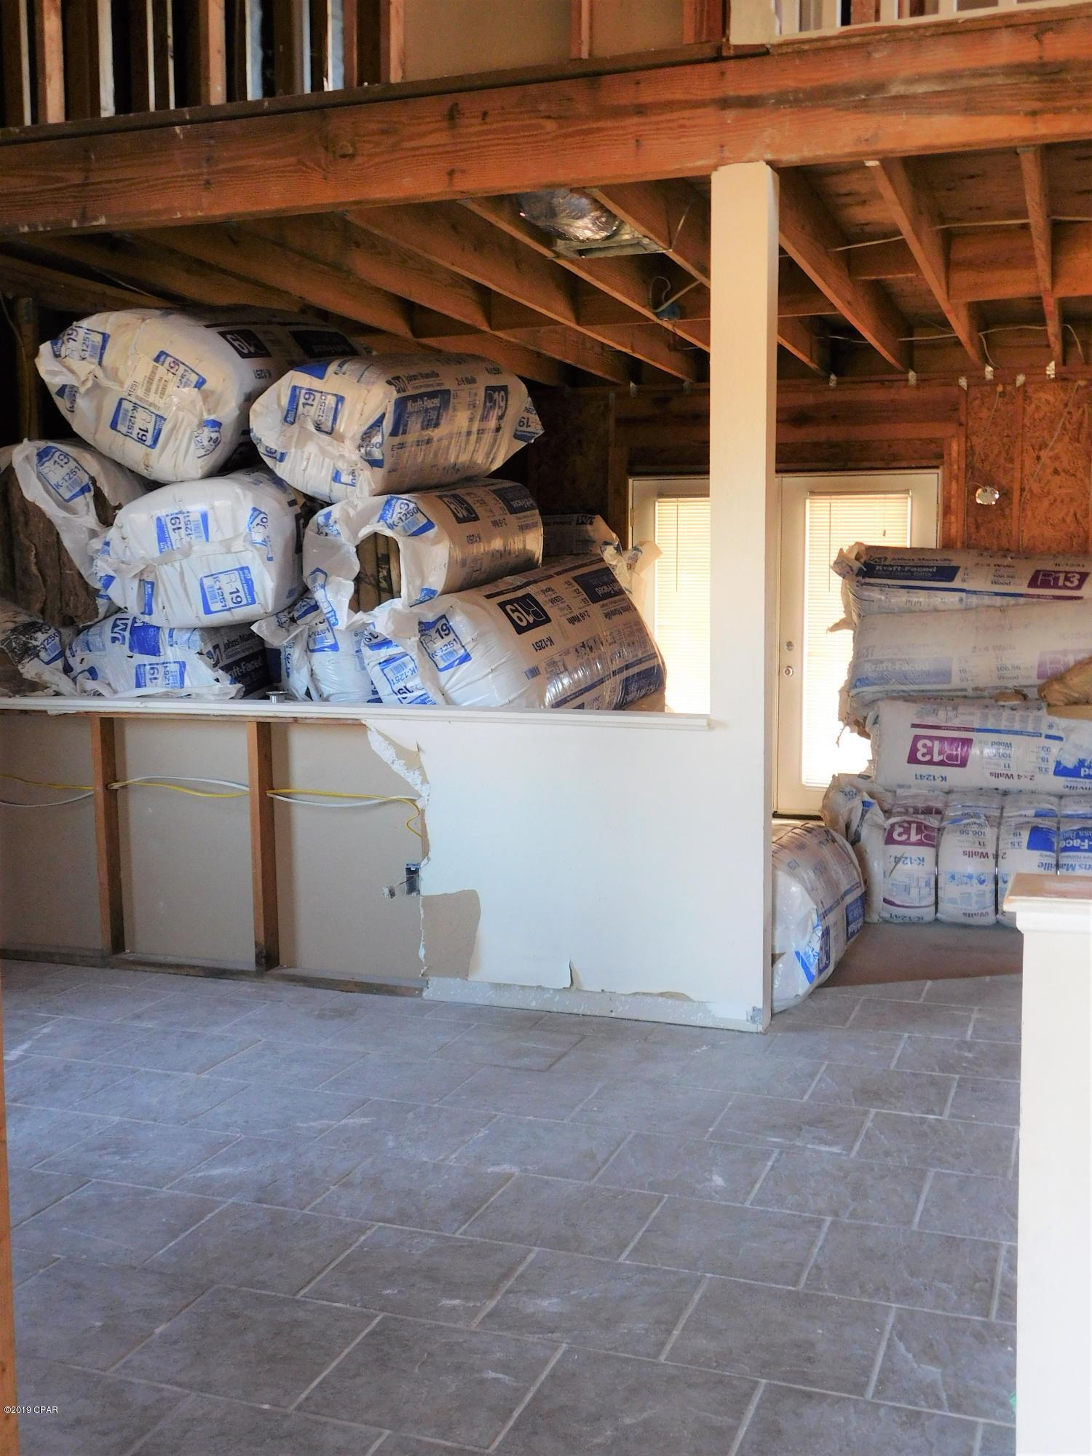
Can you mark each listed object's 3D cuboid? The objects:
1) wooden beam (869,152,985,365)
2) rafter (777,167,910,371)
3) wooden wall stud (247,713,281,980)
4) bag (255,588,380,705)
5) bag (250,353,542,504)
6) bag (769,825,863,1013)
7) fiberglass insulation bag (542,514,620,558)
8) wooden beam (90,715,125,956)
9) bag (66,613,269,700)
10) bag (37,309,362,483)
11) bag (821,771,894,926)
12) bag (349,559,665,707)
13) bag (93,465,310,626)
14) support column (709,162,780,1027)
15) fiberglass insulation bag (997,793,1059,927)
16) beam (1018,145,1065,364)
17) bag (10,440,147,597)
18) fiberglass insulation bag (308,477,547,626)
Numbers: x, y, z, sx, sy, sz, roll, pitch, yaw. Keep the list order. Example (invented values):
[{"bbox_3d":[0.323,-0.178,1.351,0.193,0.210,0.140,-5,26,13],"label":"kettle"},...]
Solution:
[{"bbox_3d":[1.658,-1.918,6.301,0.038,0.265,4.340,2,6,20],"label":"wooden beam"},{"bbox_3d":[1.275,-1.931,6.437,0.038,0.265,4.340,2,6,20],"label":"rafter"},{"bbox_3d":[-0.948,0.395,5.079,0.038,0.835,0.089,2,6,20],"label":"wooden wall stud"},{"bbox_3d":[-0.584,-0.210,5.650,0.550,0.460,1.150,2,6,25],"label":"bag"},{"bbox_3d":[-0.574,-1.162,5.850,0.570,0.470,1.200,-1,12,26],"label":"bag"},{"bbox_3d":[0.763,0.602,5.220,0.560,0.500,1.150,2,5,24],"label":"bag"},{"bbox_3d":[-0.126,-0.749,6.850,0.550,0.460,1.150,-6,6,35],"label":"fiberglass insulation bag"},{"bbox_3d":[-1.519,0.374,5.282,0.038,0.830,0.089,2,6,20],"label":"wooden beam"},{"bbox_3d":[-1.235,-0.208,5.820,0.600,0.460,1.150,-3,5,26],"label":"bag"},{"bbox_3d":[-1.300,-1.312,5.979,0.660,0.580,1.220,1,13,14],"label":"bag"},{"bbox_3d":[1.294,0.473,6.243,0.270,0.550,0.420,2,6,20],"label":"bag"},{"bbox_3d":[-0.090,-0.284,5.600,0.600,0.500,1.170,-16,4,38],"label":"bag"},{"bbox_3d":[-1.121,-0.728,5.905,0.640,0.520,1.220,1,10,12],"label":"bag"},{"bbox_3d":[0.582,-0.352,4.492,0.160,2.500,0.155,2,5,20],"label":"support column"},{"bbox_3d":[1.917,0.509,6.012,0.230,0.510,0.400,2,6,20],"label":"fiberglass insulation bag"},{"bbox_3d":[2.040,-1.906,6.165,0.038,0.265,4.340,2,6,20],"label":"beam"},{"bbox_3d":[-1.597,-0.807,6.050,0.600,0.500,1.150,18,12,22],"label":"bag"},{"bbox_3d":[-0.405,-0.695,5.705,0.500,0.450,1.150,2,10,19],"label":"fiberglass insulation bag"}]

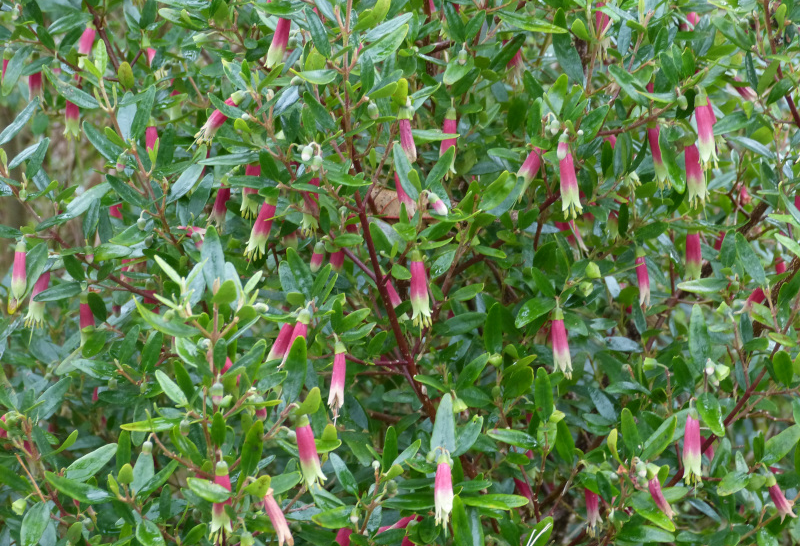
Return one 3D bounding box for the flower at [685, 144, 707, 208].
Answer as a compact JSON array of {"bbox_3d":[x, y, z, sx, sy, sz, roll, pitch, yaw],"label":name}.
[{"bbox_3d":[0.159,-0.054,1.290,0.011,0.038,0.011,-4,8,0],"label":"flower"}]

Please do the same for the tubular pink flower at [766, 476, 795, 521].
[{"bbox_3d":[0.209,0.124,1.310,0.010,0.031,0.010,-23,-17,0],"label":"tubular pink flower"}]

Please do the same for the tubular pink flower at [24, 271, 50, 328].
[{"bbox_3d":[-0.231,0.015,1.530,0.012,0.042,0.012,13,7,0],"label":"tubular pink flower"}]

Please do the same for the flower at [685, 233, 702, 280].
[{"bbox_3d":[0.171,-0.011,1.390,0.010,0.035,0.010,-2,-6,0],"label":"flower"}]

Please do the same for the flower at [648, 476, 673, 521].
[{"bbox_3d":[0.160,0.136,1.460,0.008,0.032,0.008,-23,7,0],"label":"flower"}]

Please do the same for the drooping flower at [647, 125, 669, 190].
[{"bbox_3d":[0.141,-0.065,1.310,0.009,0.039,0.009,-10,8,0],"label":"drooping flower"}]

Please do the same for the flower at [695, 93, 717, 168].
[{"bbox_3d":[0.186,-0.086,1.450,0.012,0.045,0.012,-6,7,0],"label":"flower"}]

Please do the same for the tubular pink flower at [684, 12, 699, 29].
[{"bbox_3d":[0.171,-0.142,1.400,0.008,0.029,0.008,0,8,0],"label":"tubular pink flower"}]

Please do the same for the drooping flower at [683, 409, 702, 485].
[{"bbox_3d":[0.156,0.093,1.270,0.010,0.041,0.010,-1,-6,0],"label":"drooping flower"}]

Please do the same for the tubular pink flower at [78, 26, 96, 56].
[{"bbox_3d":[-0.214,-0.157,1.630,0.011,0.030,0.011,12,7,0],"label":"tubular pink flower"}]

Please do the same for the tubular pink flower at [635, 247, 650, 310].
[{"bbox_3d":[0.143,0.004,1.400,0.009,0.038,0.009,-4,-6,0],"label":"tubular pink flower"}]

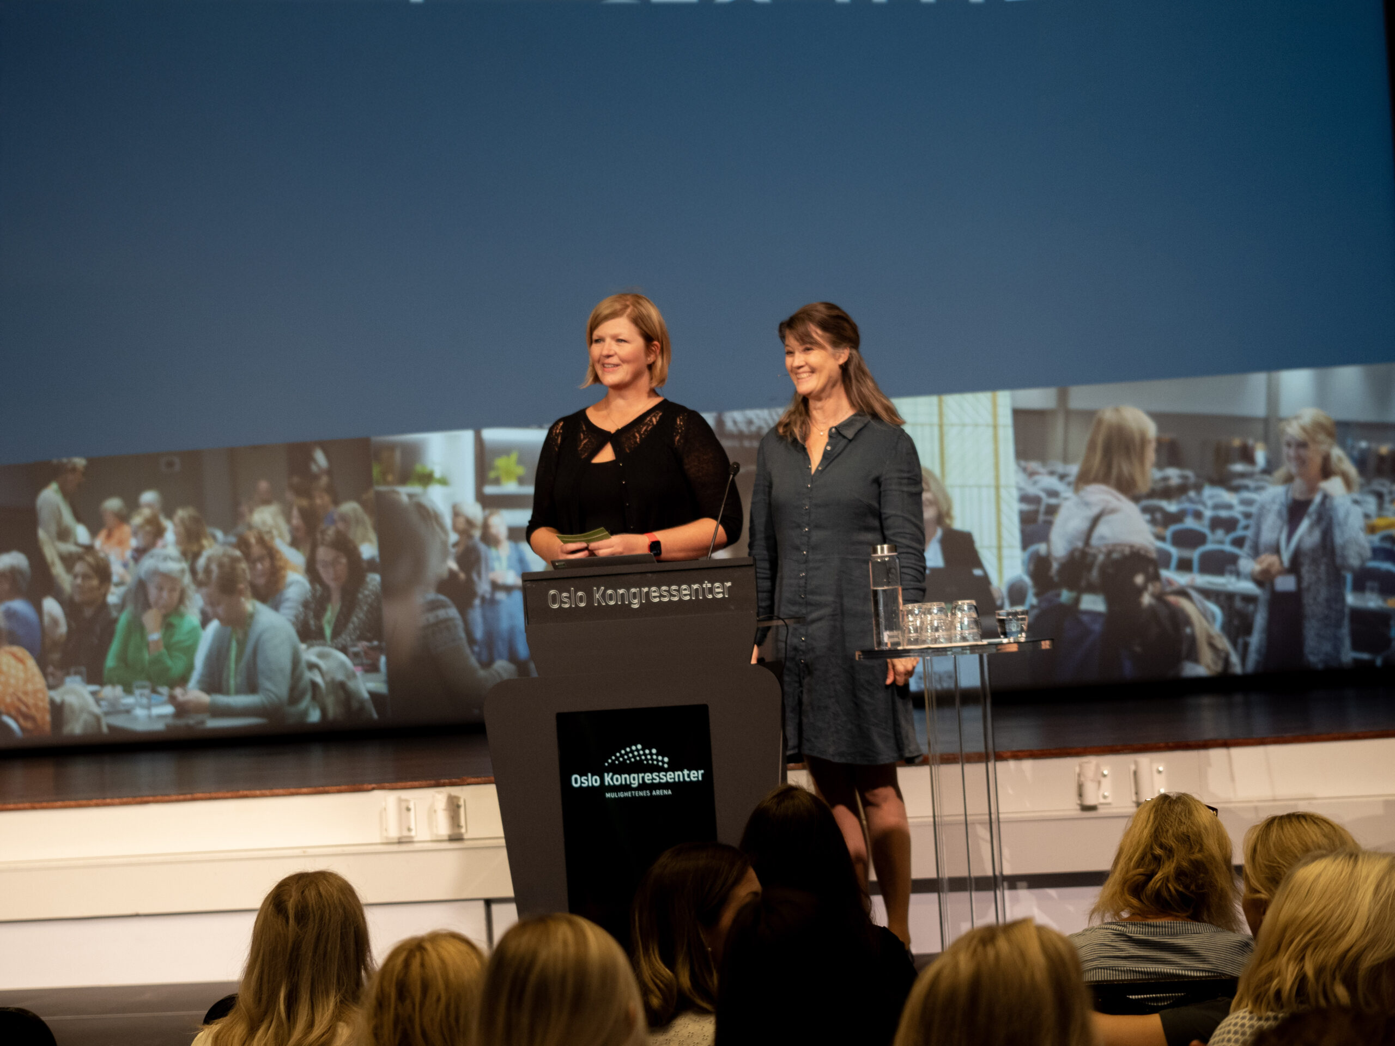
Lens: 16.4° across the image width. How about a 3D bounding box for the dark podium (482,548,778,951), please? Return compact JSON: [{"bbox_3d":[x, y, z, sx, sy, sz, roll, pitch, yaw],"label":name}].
[{"bbox_3d":[-0.059,0.645,11.947,0.755,1.090,0.490,-4,-1,19],"label":"dark podium"}]

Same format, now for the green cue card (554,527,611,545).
[{"bbox_3d":[-0.284,0.039,12.050,0.148,0.012,0.105,-4,-41,18],"label":"green cue card"}]

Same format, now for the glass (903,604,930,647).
[{"bbox_3d":[0.542,0.255,11.990,0.075,0.105,0.075,-4,-1,0],"label":"glass"}]

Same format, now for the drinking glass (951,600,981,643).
[{"bbox_3d":[0.665,0.243,11.940,0.076,0.106,0.076,-4,-1,0],"label":"drinking glass"}]

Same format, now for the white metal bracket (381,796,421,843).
[{"bbox_3d":[-0.835,0.829,13.600,0.095,0.120,0.055,-4,-1,18],"label":"white metal bracket"}]

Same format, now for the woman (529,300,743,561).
[{"bbox_3d":[-0.138,0.305,12.226,0.520,1.790,0.400,-4,-1,18],"label":"woman"}]

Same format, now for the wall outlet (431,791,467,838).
[{"bbox_3d":[-0.695,0.817,13.550,0.095,0.120,0.055,-4,-1,18],"label":"wall outlet"}]

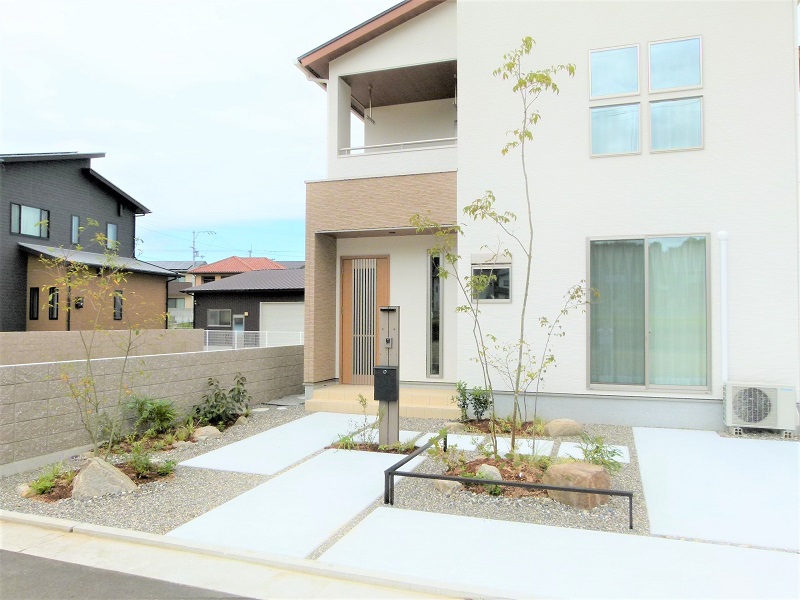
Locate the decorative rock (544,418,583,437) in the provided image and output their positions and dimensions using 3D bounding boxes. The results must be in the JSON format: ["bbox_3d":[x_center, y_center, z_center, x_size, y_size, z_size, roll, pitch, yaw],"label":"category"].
[{"bbox_3d":[2.263,1.739,7.966,0.510,0.210,0.390,0,-2,18],"label":"decorative rock"}]

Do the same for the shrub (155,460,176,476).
[{"bbox_3d":[-2.496,1.788,6.150,0.210,0.160,0.200,0,-2,18],"label":"shrub"}]

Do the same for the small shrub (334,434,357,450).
[{"bbox_3d":[-0.658,1.722,6.981,0.280,0.190,0.250,0,-2,-5],"label":"small shrub"}]

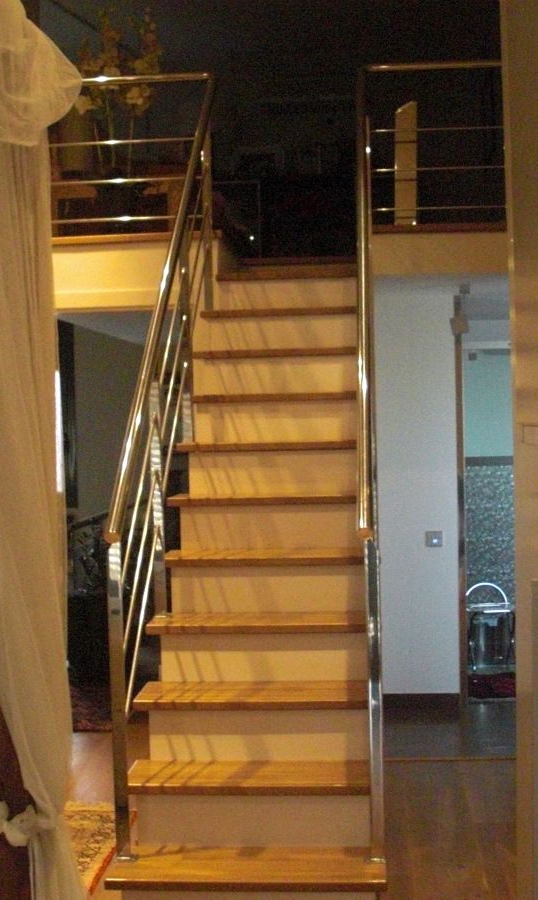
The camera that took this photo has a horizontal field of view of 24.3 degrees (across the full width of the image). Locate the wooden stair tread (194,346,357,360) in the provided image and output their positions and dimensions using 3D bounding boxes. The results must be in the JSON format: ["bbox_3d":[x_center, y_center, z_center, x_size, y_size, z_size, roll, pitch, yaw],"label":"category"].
[{"bbox_3d":[0.069,-0.412,5.396,0.763,0.029,0.266,-1,2,5],"label":"wooden stair tread"}]

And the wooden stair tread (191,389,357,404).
[{"bbox_3d":[0.053,-0.214,5.152,0.763,0.029,0.266,-1,2,5],"label":"wooden stair tread"}]

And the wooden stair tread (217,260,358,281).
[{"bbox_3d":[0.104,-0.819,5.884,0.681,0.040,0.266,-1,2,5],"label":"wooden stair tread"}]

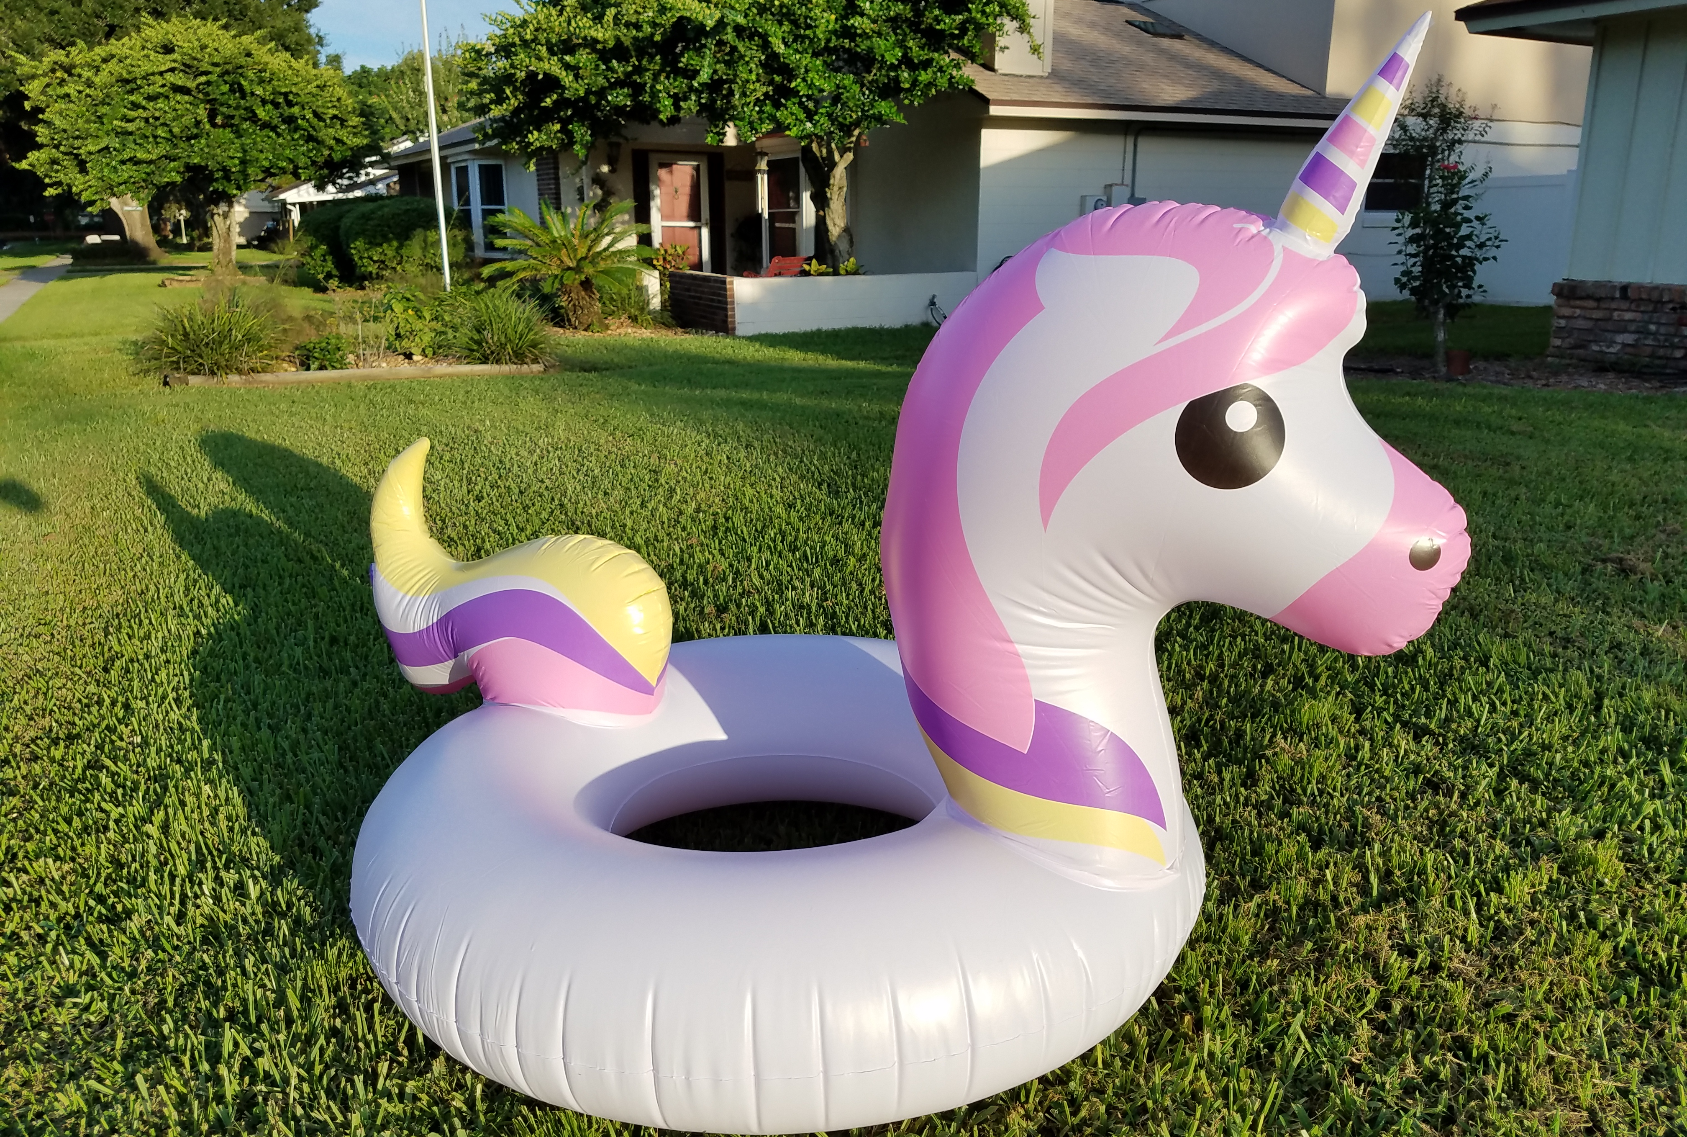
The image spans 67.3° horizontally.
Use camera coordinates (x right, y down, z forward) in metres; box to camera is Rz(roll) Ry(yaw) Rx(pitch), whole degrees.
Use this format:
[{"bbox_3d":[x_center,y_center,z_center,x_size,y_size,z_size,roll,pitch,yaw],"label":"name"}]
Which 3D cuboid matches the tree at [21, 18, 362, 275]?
[{"bbox_3d":[-12.722,-8.166,24.724,5.979,4.766,6.000,-7,17,-25],"label":"tree"}]

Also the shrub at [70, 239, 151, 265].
[{"bbox_3d":[-17.396,-7.524,30.080,1.664,0.607,1.700,-8,17,-28],"label":"shrub"}]

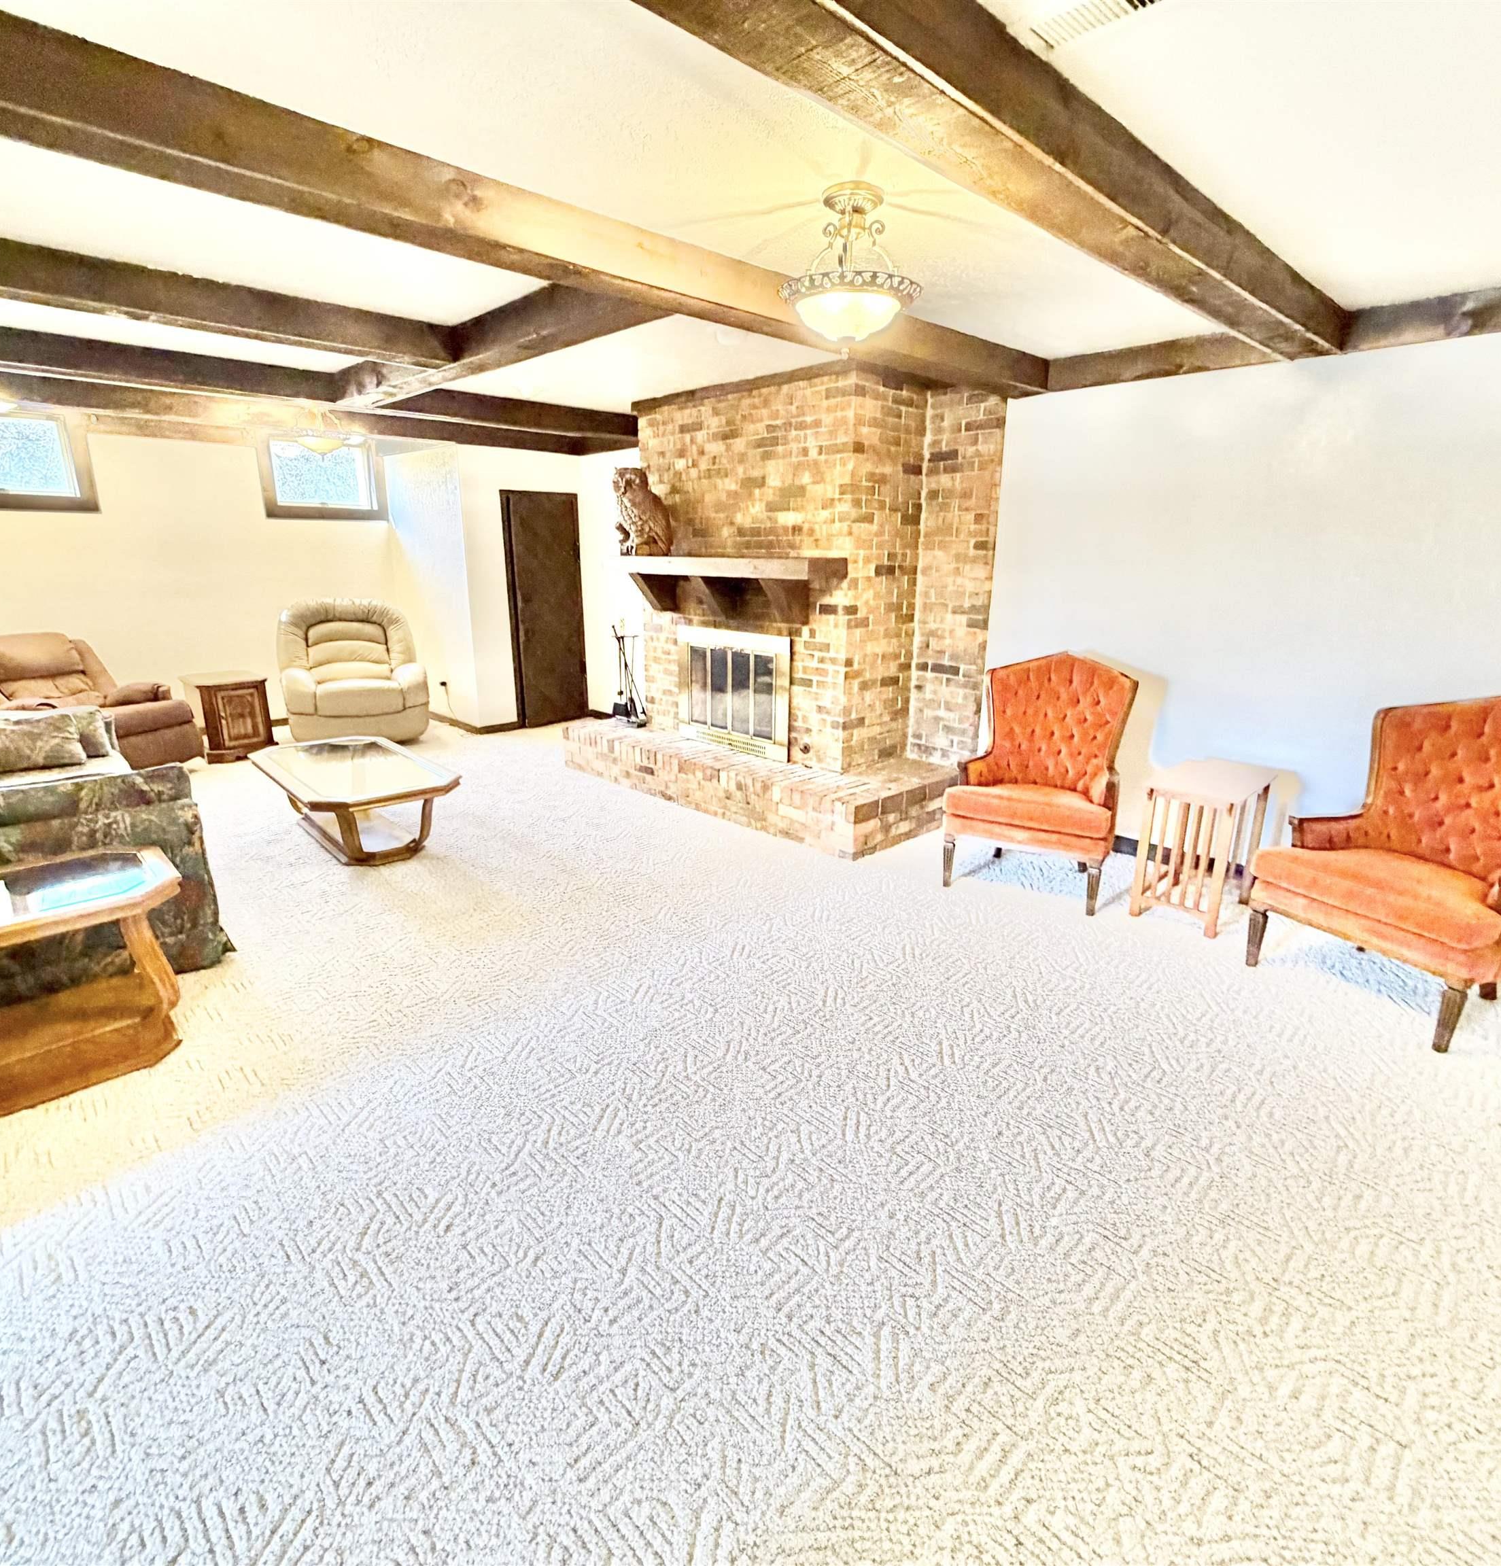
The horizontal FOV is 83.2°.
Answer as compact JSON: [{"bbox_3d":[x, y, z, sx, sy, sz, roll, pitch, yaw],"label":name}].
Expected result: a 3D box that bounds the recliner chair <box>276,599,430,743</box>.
[{"bbox_3d":[-3.199,-0.909,6.821,1.030,1.075,0.970,-7,17,-24],"label":"recliner chair"}]

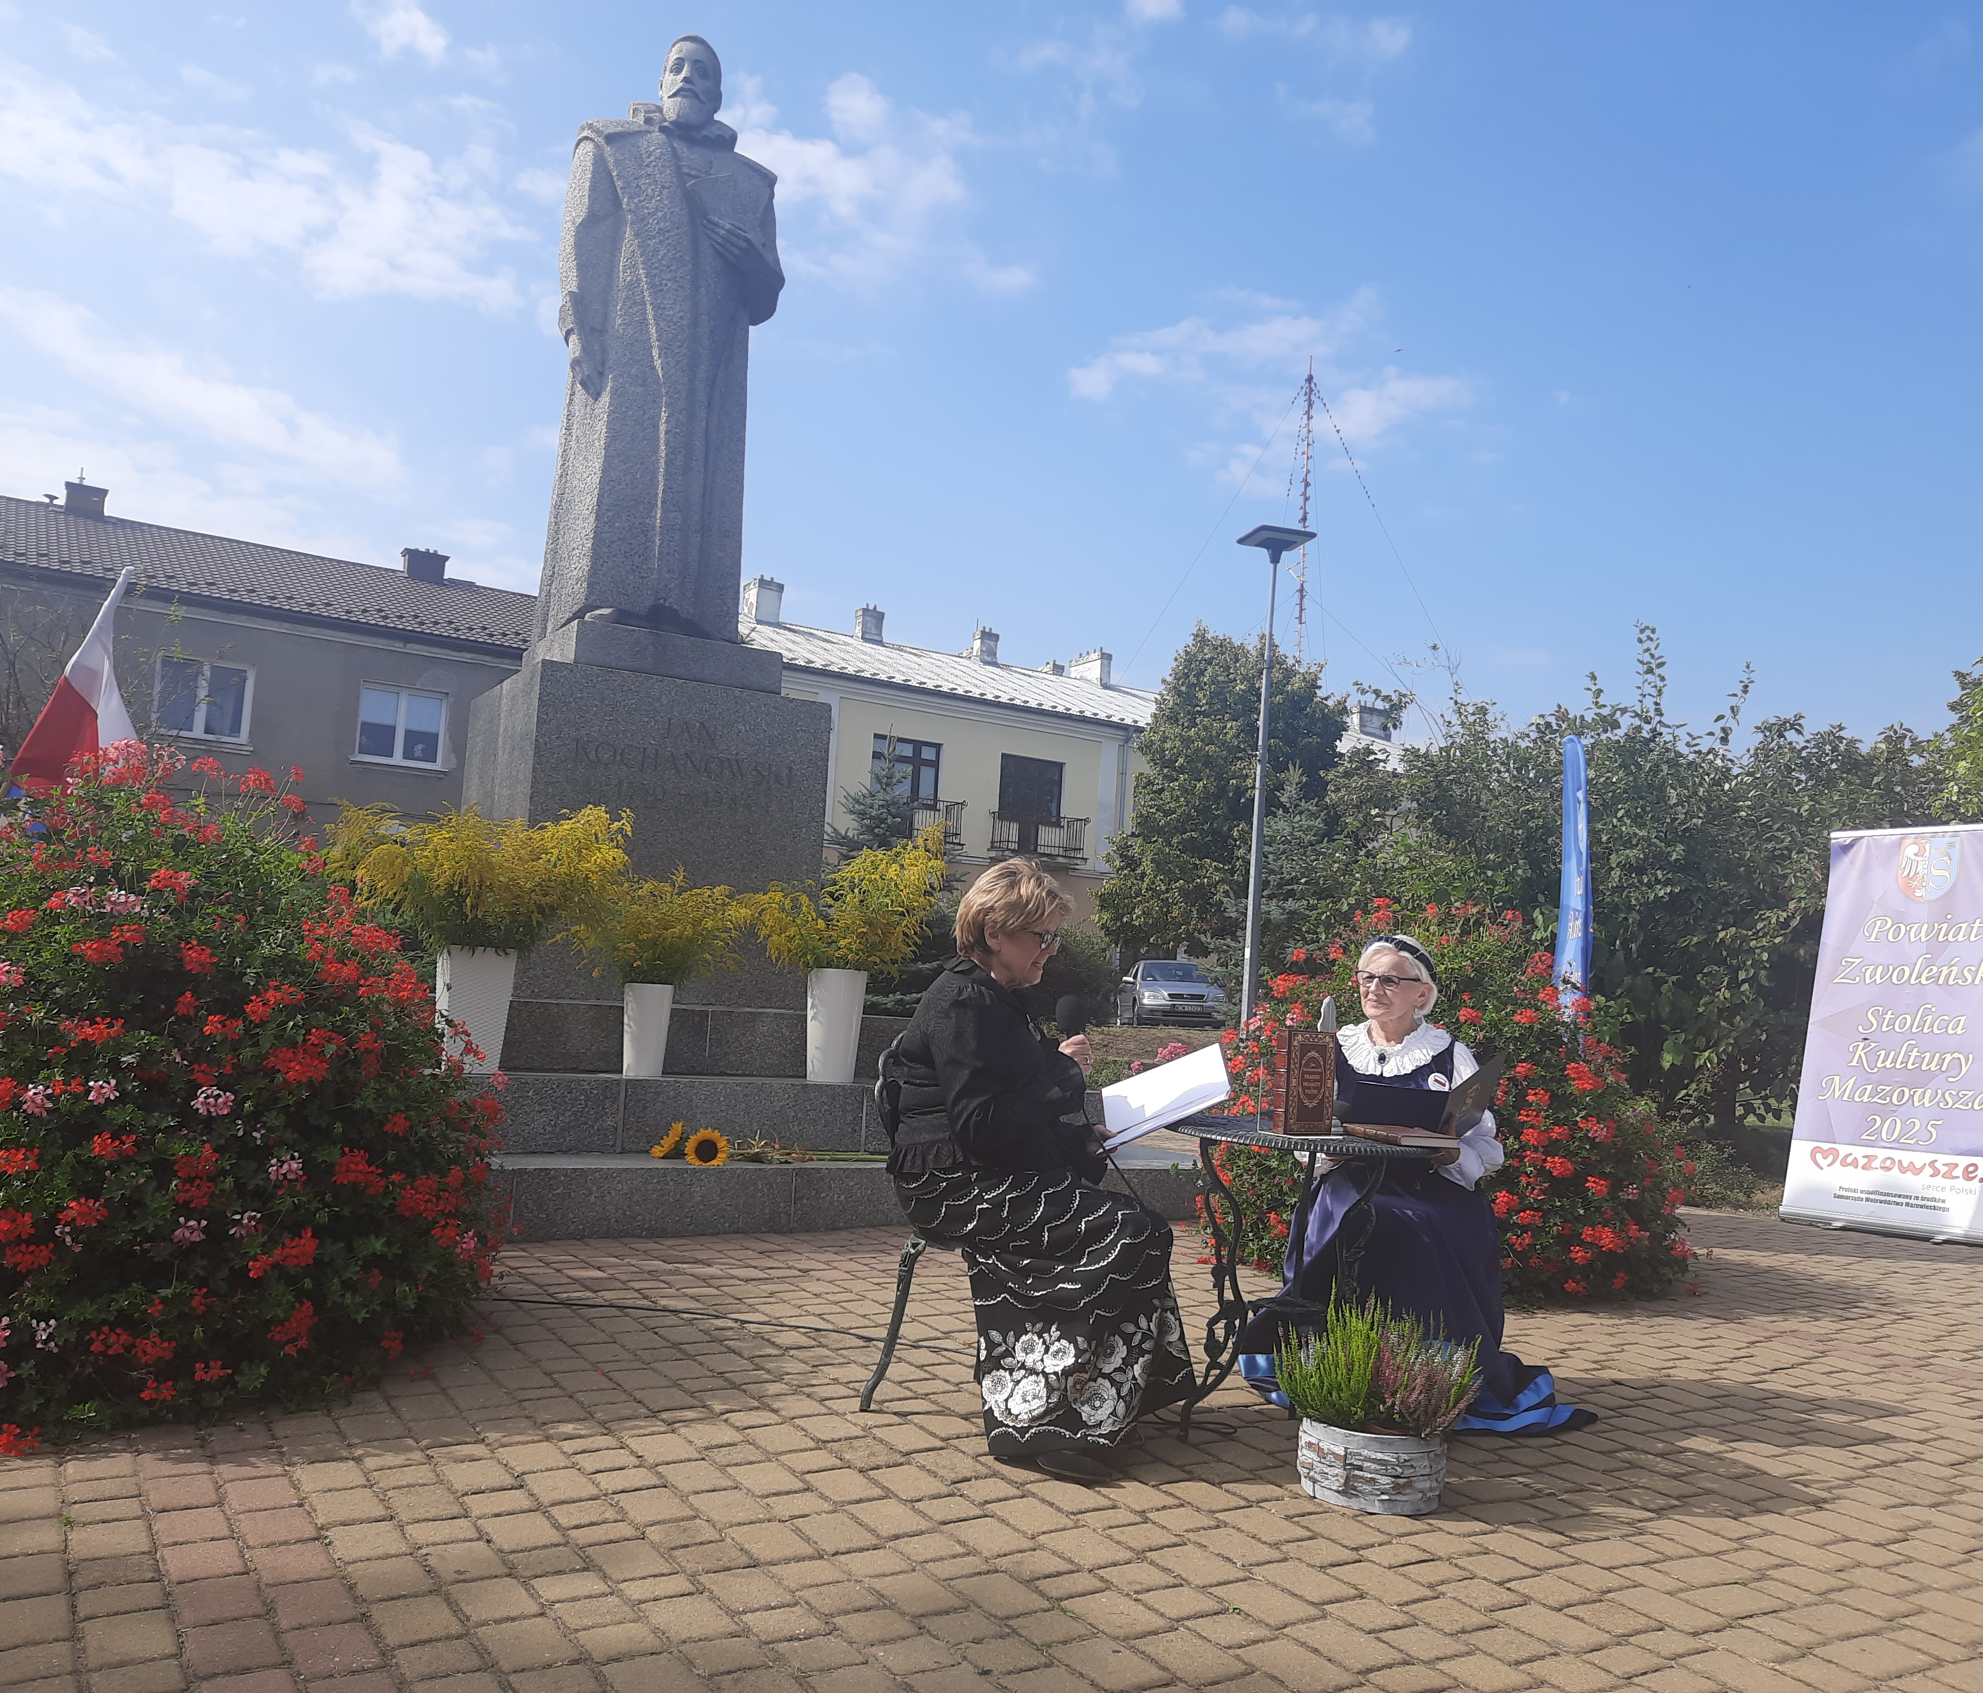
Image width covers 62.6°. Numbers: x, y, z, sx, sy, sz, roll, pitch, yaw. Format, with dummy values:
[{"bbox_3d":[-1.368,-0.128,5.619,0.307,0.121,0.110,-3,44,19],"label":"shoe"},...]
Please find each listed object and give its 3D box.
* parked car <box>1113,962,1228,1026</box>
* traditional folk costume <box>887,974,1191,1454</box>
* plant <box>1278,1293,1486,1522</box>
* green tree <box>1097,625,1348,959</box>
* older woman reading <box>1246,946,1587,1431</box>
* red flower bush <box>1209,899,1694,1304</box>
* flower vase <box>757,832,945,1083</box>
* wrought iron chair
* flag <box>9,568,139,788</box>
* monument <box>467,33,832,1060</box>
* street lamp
[{"bbox_3d":[3.759,3.119,34.000,1.720,1.430,4.150,4,-4,-1],"label":"parked car"},{"bbox_3d":[0.130,0.772,3.631,0.660,1.040,0.520,3,-5,12],"label":"traditional folk costume"},{"bbox_3d":[0.828,1.176,3.487,0.428,0.395,0.397,4,-4,0],"label":"plant"},{"bbox_3d":[4.158,-0.095,30.122,4.500,7.500,4.500,4,-5,0],"label":"green tree"},{"bbox_3d":[1.148,0.832,4.364,0.840,1.220,0.740,2,-5,25],"label":"older woman reading"},{"bbox_3d":[1.830,0.949,6.555,1.800,1.420,1.750,4,-5,0],"label":"red flower bush"},{"bbox_3d":[-0.593,0.462,6.874,0.754,1.051,0.674,6,-5,-30],"label":"flower vase"},{"bbox_3d":[-0.011,0.912,4.067,0.540,0.890,0.430,4,-4,2],"label":"wrought iron chair"},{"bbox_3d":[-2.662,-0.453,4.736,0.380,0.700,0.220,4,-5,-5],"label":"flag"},{"bbox_3d":[-1.561,-1.452,7.665,1.340,4.770,1.320,6,-5,-30],"label":"monument"},{"bbox_3d":[3.190,-0.615,19.304,0.720,6.474,0.830,5,-4,-14],"label":"street lamp"}]

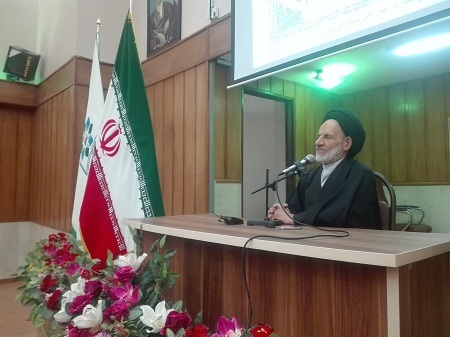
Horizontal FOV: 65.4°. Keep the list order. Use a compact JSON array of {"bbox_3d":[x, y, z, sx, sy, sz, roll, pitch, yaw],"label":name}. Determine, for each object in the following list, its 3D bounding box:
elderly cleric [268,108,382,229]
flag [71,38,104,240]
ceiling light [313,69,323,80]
[{"bbox_3d":[0.399,0.364,1.723,0.720,1.320,0.570,2,-4,-22],"label":"elderly cleric"},{"bbox_3d":[-1.054,-0.208,2.846,0.220,1.720,0.550,4,-5,-42],"label":"flag"},{"bbox_3d":[1.151,-1.162,4.350,0.130,0.150,0.110,1,-4,-12],"label":"ceiling light"}]

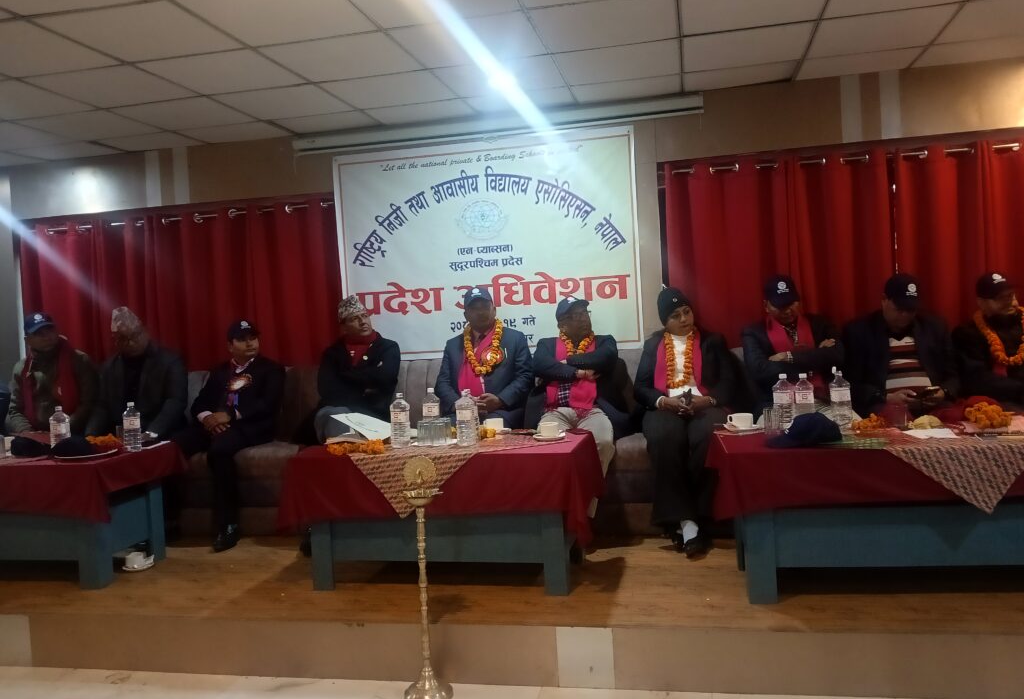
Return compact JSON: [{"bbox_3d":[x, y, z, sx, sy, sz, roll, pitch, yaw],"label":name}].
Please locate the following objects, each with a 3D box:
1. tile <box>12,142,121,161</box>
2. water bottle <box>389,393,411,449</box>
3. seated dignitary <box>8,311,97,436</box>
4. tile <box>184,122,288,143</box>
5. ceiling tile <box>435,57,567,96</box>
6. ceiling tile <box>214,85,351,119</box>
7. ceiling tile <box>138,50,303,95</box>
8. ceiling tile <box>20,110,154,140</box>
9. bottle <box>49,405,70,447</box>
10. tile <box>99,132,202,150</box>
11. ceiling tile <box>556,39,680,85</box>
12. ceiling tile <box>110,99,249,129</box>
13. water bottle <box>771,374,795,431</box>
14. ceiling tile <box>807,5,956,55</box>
[{"bbox_3d":[-2.890,-1.299,5.220,0.600,0.020,0.396,-3,3,12],"label":"tile"},{"bbox_3d":[-0.518,0.320,3.642,0.086,0.246,0.086,-3,3,12],"label":"water bottle"},{"bbox_3d":[-2.794,0.440,4.838,0.620,1.320,0.820,-3,3,0],"label":"seated dignitary"},{"bbox_3d":[-1.717,-1.351,4.966,0.600,0.020,0.400,-3,3,12],"label":"tile"},{"bbox_3d":[-0.057,-1.399,4.108,0.600,0.020,0.600,-3,3,12],"label":"ceiling tile"},{"bbox_3d":[-1.227,-1.351,4.371,0.600,0.020,0.600,-3,3,12],"label":"ceiling tile"},{"bbox_3d":[-1.348,-1.304,3.777,0.600,0.020,0.600,-3,3,12],"label":"ceiling tile"},{"bbox_3d":[-2.404,-1.292,4.600,0.600,0.020,0.600,-3,3,12],"label":"ceiling tile"},{"bbox_3d":[-2.232,0.402,3.949,0.086,0.253,0.086,-3,3,12],"label":"bottle"},{"bbox_3d":[-2.296,-1.330,5.111,0.595,0.020,0.414,-3,3,12],"label":"tile"},{"bbox_3d":[0.534,-1.432,3.999,0.595,0.020,0.595,-3,3,12],"label":"ceiling tile"},{"bbox_3d":[-1.822,-1.322,4.490,0.600,0.020,0.600,-3,3,12],"label":"ceiling tile"},{"bbox_3d":[1.075,0.216,3.179,0.083,0.238,0.083,-3,3,12],"label":"water bottle"},{"bbox_3d":[1.704,-1.484,3.743,0.600,0.020,0.600,-3,3,12],"label":"ceiling tile"}]

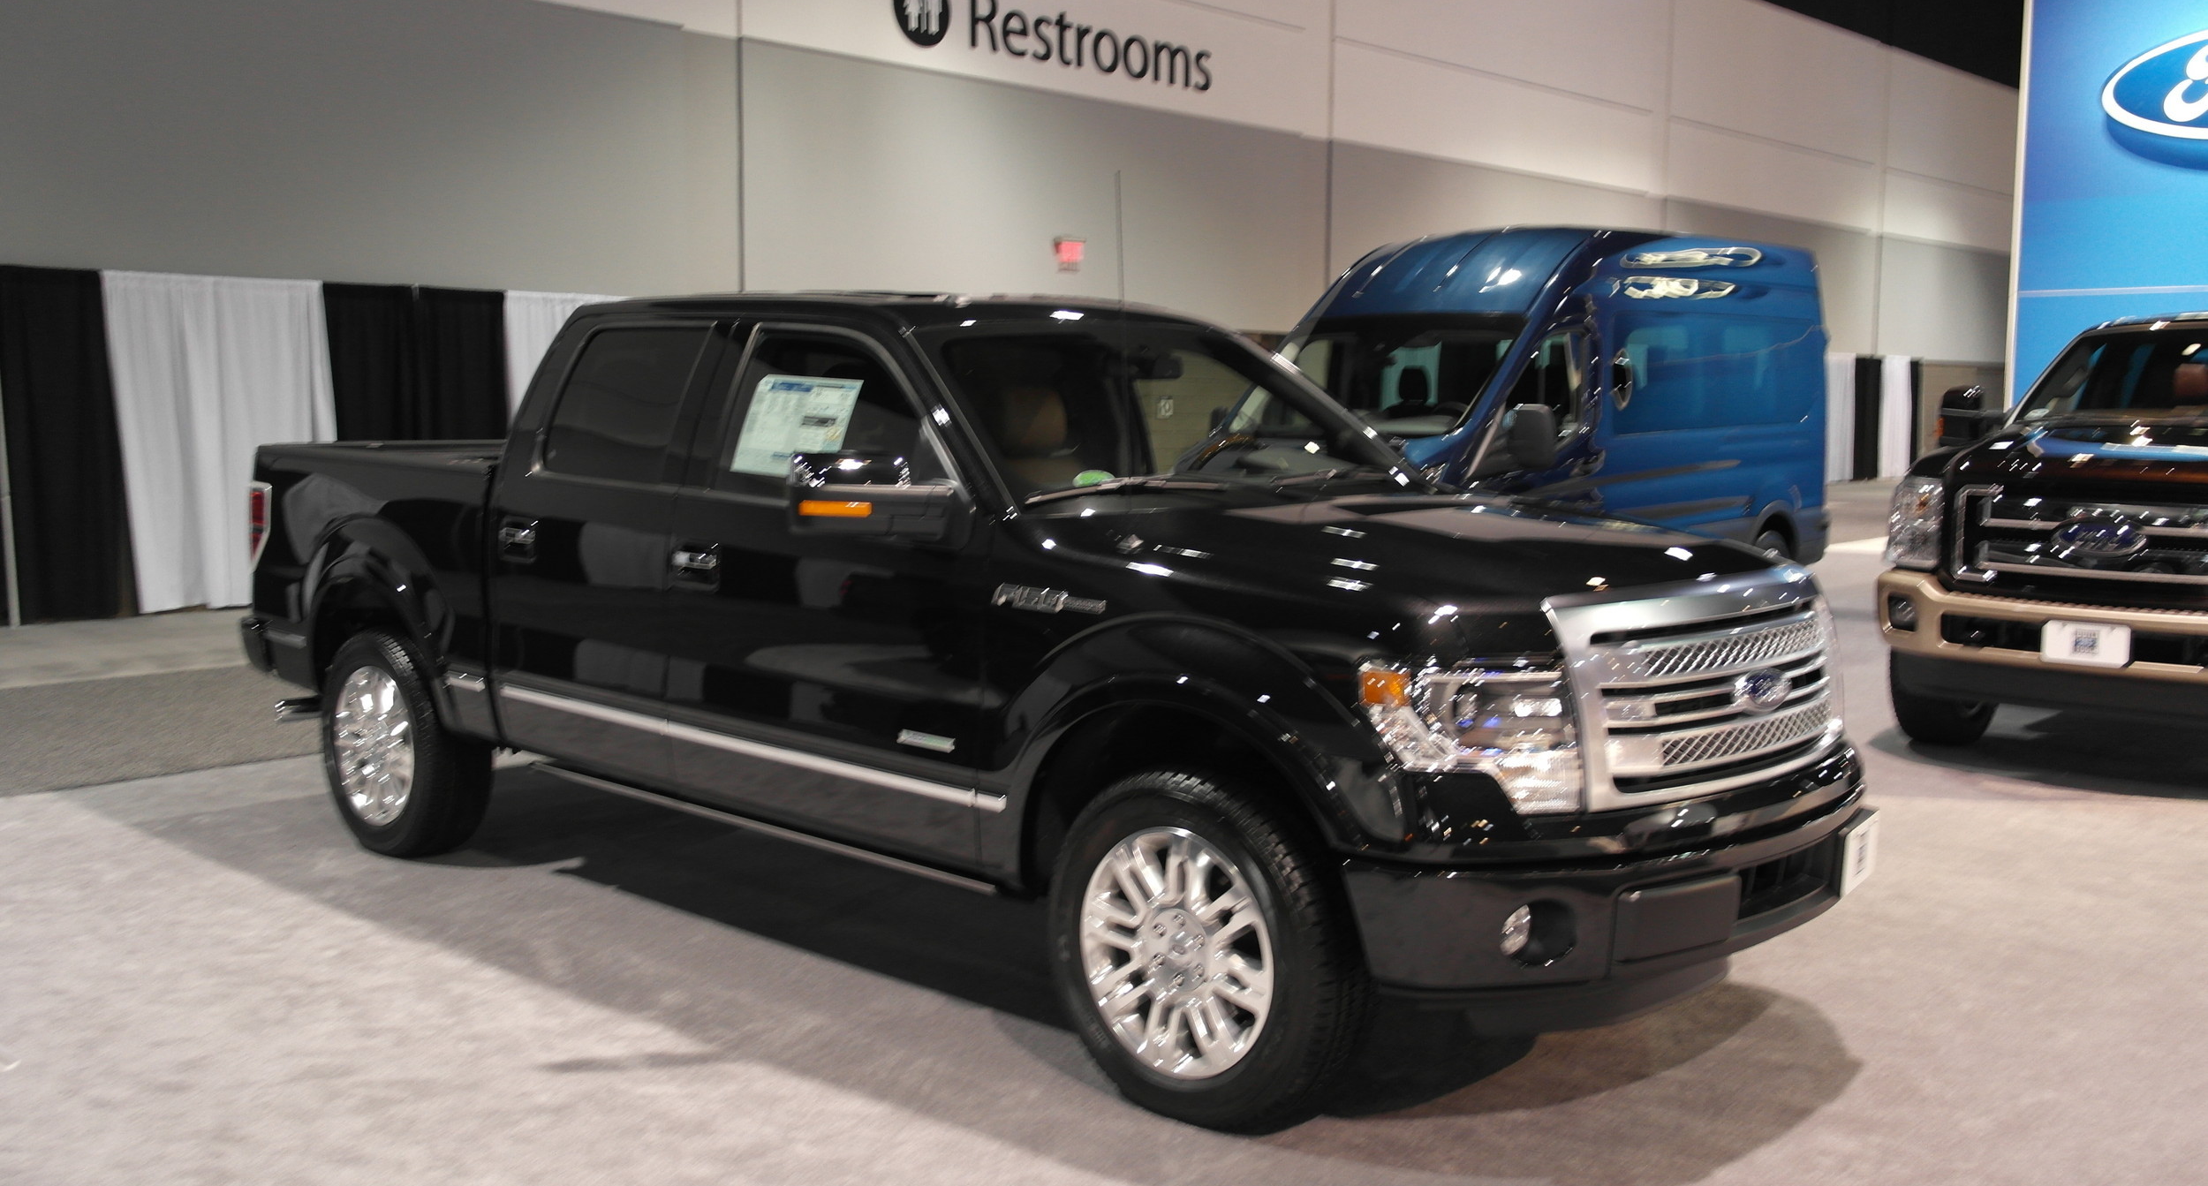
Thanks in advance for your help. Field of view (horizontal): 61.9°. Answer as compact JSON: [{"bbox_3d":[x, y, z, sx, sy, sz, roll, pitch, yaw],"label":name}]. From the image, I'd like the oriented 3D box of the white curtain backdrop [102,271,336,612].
[{"bbox_3d":[-6.484,-1.115,13.600,0.120,2.460,1.620,6,8,44],"label":"white curtain backdrop"}]

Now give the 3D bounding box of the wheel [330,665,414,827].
[{"bbox_3d":[-2.470,0.521,6.420,0.555,0.555,0.200,5,8,42],"label":"wheel"}]

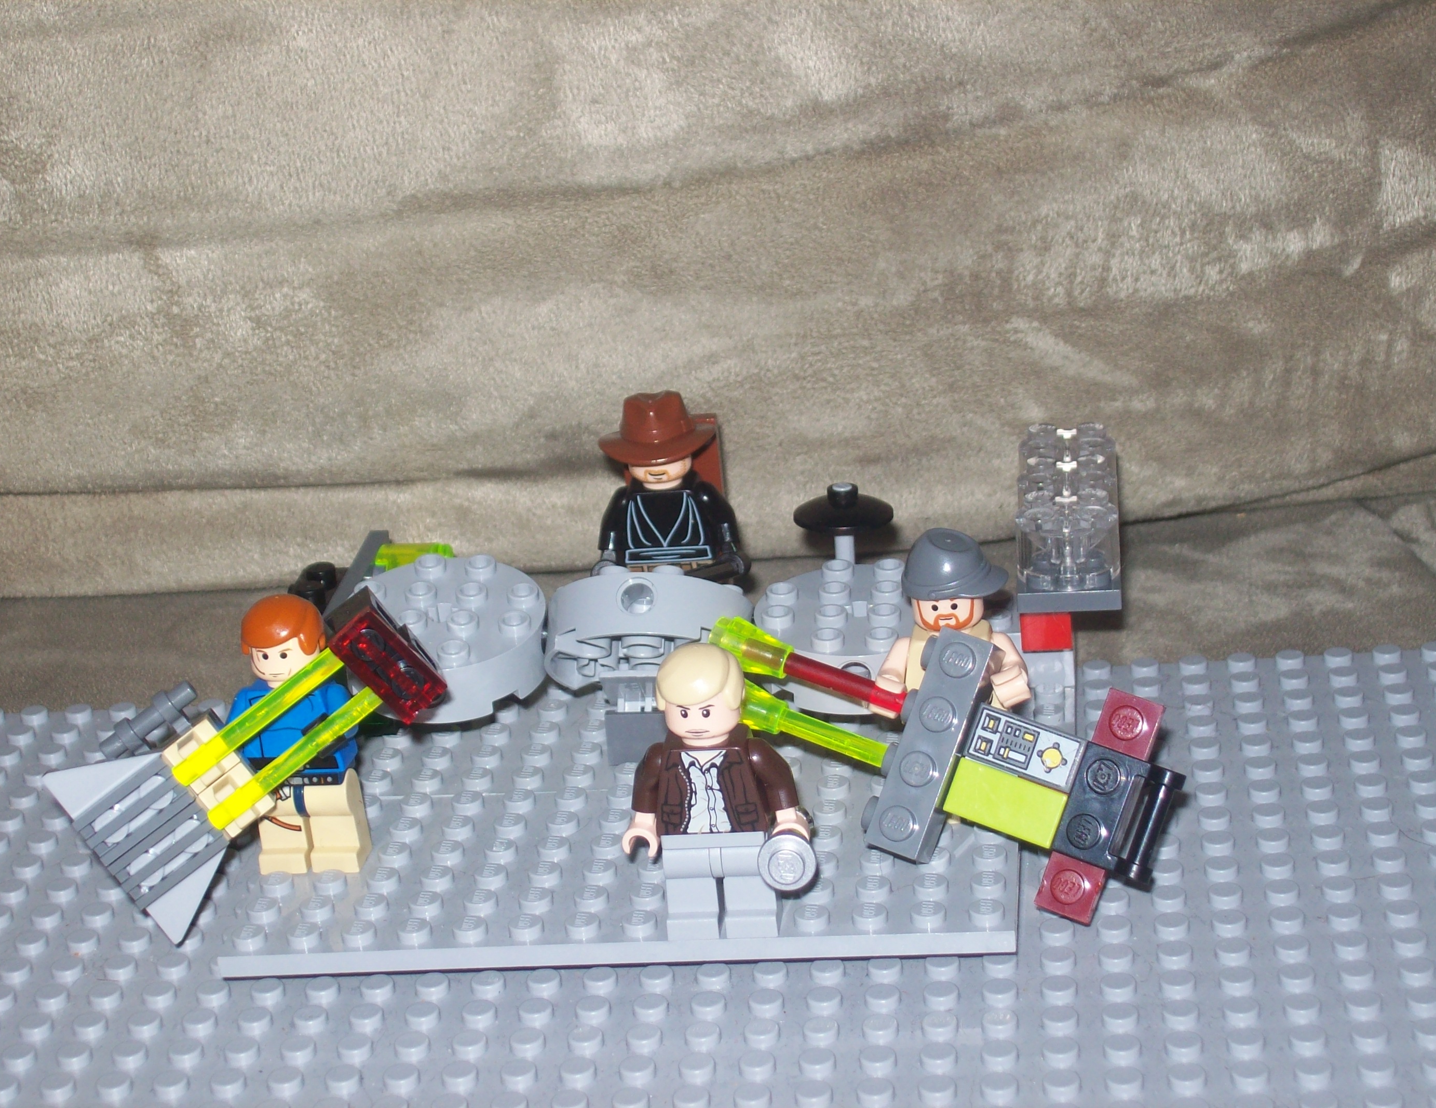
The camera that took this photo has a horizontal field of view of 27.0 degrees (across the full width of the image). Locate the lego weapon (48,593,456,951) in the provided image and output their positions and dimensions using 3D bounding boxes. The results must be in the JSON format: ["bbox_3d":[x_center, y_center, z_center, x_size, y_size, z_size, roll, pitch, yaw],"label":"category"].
[{"bbox_3d":[-0.066,0.028,0.430,0.055,0.032,0.013,-37,14,0],"label":"lego weapon"}]

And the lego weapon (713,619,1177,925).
[{"bbox_3d":[0.029,0.027,0.423,0.072,0.032,0.013,19,-3,20],"label":"lego weapon"}]

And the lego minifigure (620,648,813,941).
[{"bbox_3d":[-0.001,0.033,0.405,0.025,0.042,0.016,-3,22,8],"label":"lego minifigure"}]

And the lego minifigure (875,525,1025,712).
[{"bbox_3d":[0.034,0.019,0.428,0.024,0.043,0.018,-3,22,8],"label":"lego minifigure"}]

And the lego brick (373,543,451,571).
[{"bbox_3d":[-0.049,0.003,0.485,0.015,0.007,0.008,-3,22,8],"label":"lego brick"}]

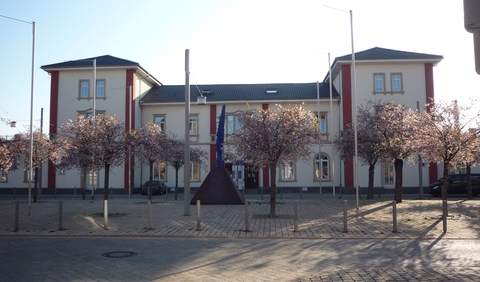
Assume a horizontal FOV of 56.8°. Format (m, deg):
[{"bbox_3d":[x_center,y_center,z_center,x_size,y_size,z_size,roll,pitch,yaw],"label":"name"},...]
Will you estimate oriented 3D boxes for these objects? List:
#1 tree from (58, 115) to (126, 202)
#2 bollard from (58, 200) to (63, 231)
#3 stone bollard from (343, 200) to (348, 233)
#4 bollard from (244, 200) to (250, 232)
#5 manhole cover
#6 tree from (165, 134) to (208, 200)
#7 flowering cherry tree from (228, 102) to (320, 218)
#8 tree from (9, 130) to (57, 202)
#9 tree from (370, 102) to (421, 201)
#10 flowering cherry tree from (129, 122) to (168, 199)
[{"bbox_3d":[-5.997,0.999,18.145,2.850,4.057,3.000,-1,-4,4],"label":"tree"},{"bbox_3d":[-5.701,2.378,14.133,0.120,0.922,0.120,-1,-4,4],"label":"bollard"},{"bbox_3d":[3.196,2.280,13.463,0.120,0.932,0.120,-1,-4,4],"label":"stone bollard"},{"bbox_3d":[0.234,2.307,13.693,0.120,0.936,0.120,-1,-4,4],"label":"bollard"},{"bbox_3d":[-2.670,2.514,9.749,0.790,0.050,0.790,-1,-4,4],"label":"manhole cover"},{"bbox_3d":[-3.776,1.813,31.358,3.150,4.668,3.100,-1,-4,4],"label":"tree"},{"bbox_3d":[1.346,0.763,17.659,3.650,4.473,3.500,-1,-4,4],"label":"flowering cherry tree"},{"bbox_3d":[-11.689,1.419,25.234,2.950,4.128,2.900,-1,-4,4],"label":"tree"},{"bbox_3d":[8.284,0.606,23.803,3.100,5.401,3.100,-1,-4,4],"label":"tree"},{"bbox_3d":[-5.060,1.159,24.759,2.500,4.469,2.600,-1,-4,4],"label":"flowering cherry tree"}]

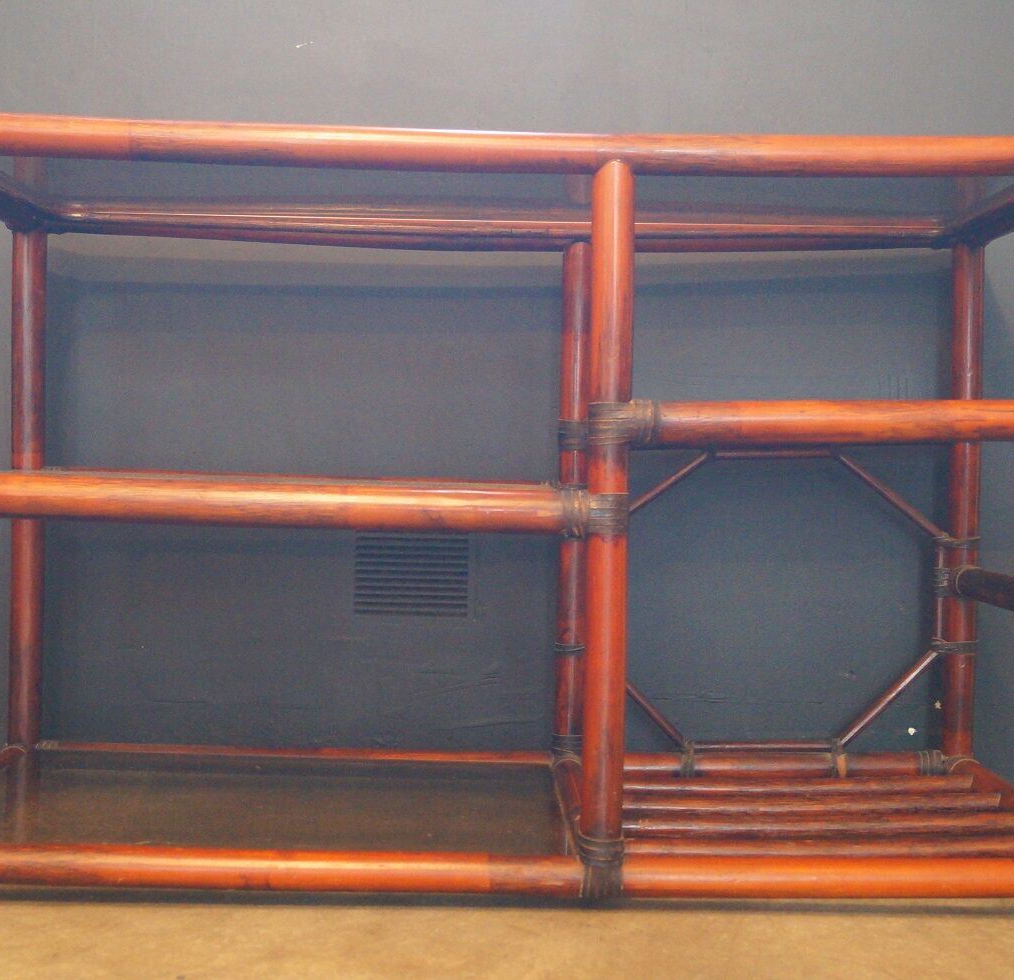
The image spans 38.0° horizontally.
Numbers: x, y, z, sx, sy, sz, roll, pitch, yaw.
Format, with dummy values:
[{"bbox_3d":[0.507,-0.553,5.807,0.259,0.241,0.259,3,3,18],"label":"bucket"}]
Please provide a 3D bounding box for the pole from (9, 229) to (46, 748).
[{"bbox_3d":[-0.554,0.000,1.702,0.036,0.599,0.036,1,1,-1],"label":"pole"}]

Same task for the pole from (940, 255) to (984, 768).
[{"bbox_3d":[0.534,0.014,1.724,0.036,0.600,0.036,1,1,-1],"label":"pole"}]

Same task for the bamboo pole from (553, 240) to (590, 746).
[{"bbox_3d":[0.079,0.013,1.715,0.036,0.601,0.036,1,1,-1],"label":"bamboo pole"}]

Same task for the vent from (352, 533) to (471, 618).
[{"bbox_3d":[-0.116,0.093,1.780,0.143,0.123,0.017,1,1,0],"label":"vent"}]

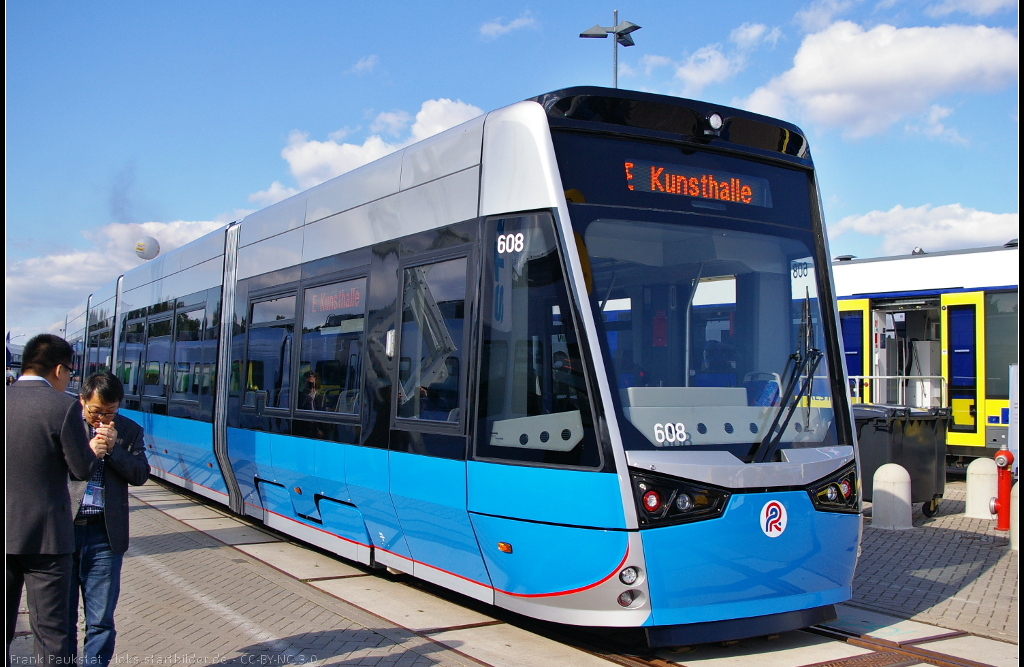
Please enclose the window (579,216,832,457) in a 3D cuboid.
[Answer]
[{"bbox_3d":[1.371,0.011,6.139,1.800,1.400,0.210,3,-17,-32],"label":"window"}]

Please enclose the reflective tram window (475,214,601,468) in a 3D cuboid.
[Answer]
[{"bbox_3d":[0.167,0.012,5.940,0.920,1.470,0.130,-1,-4,36],"label":"reflective tram window"}]

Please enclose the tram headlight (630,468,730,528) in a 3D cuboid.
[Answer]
[{"bbox_3d":[0.918,0.896,5.633,0.600,0.330,0.170,2,-13,-23],"label":"tram headlight"}]

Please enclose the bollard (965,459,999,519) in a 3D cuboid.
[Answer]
[{"bbox_3d":[5.876,1.925,12.743,0.430,0.710,0.430,3,-4,-32],"label":"bollard"}]

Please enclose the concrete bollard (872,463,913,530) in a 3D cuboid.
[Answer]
[{"bbox_3d":[4.291,1.832,11.535,0.430,0.710,0.430,3,-4,-32],"label":"concrete bollard"}]

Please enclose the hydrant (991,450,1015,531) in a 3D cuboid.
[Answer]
[{"bbox_3d":[5.548,1.747,11.569,0.280,0.930,0.260,2,-3,-17],"label":"hydrant"}]

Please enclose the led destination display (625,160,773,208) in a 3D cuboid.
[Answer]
[{"bbox_3d":[1.221,-0.905,6.456,1.140,0.210,0.100,3,-17,-32],"label":"led destination display"}]

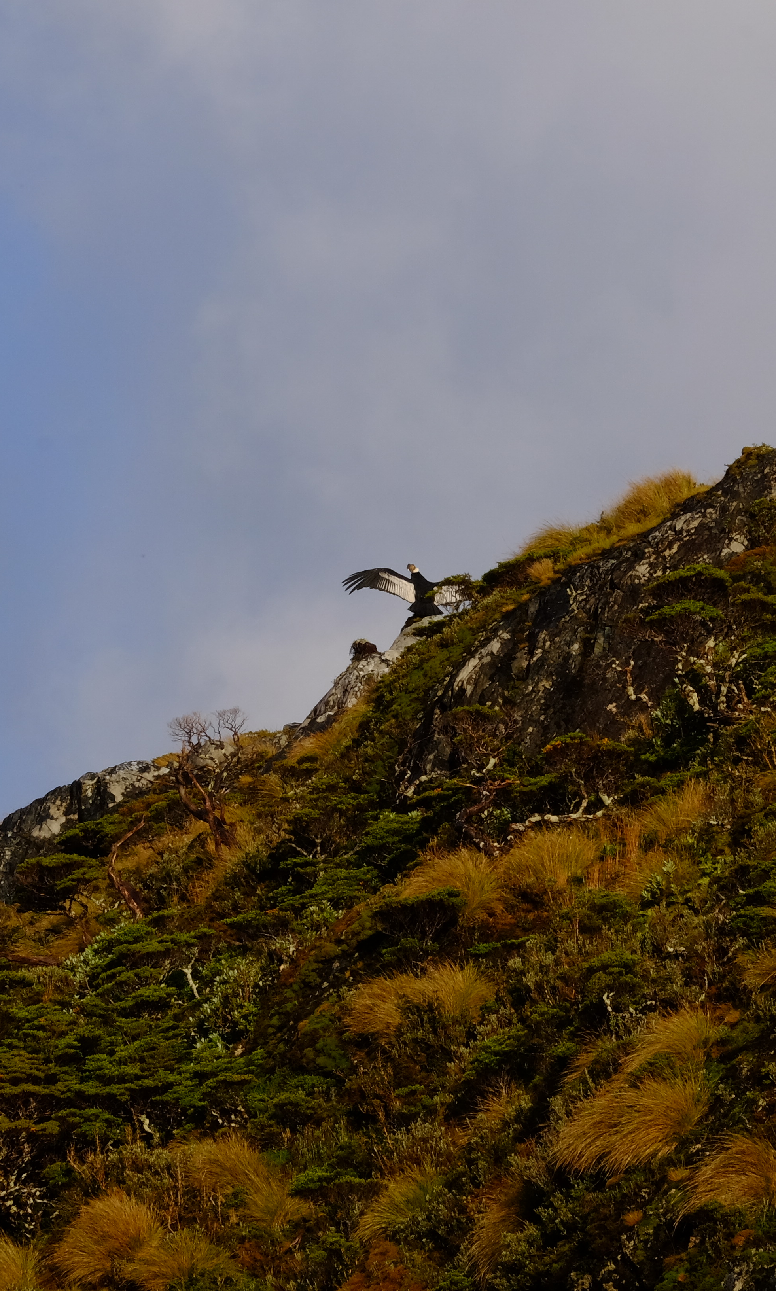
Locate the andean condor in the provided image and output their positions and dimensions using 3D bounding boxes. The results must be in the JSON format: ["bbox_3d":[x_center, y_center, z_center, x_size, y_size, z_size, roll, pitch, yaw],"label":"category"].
[{"bbox_3d":[0.460,-0.895,185.500,2.400,0.870,0.800,3,-12,-14],"label":"andean condor"}]

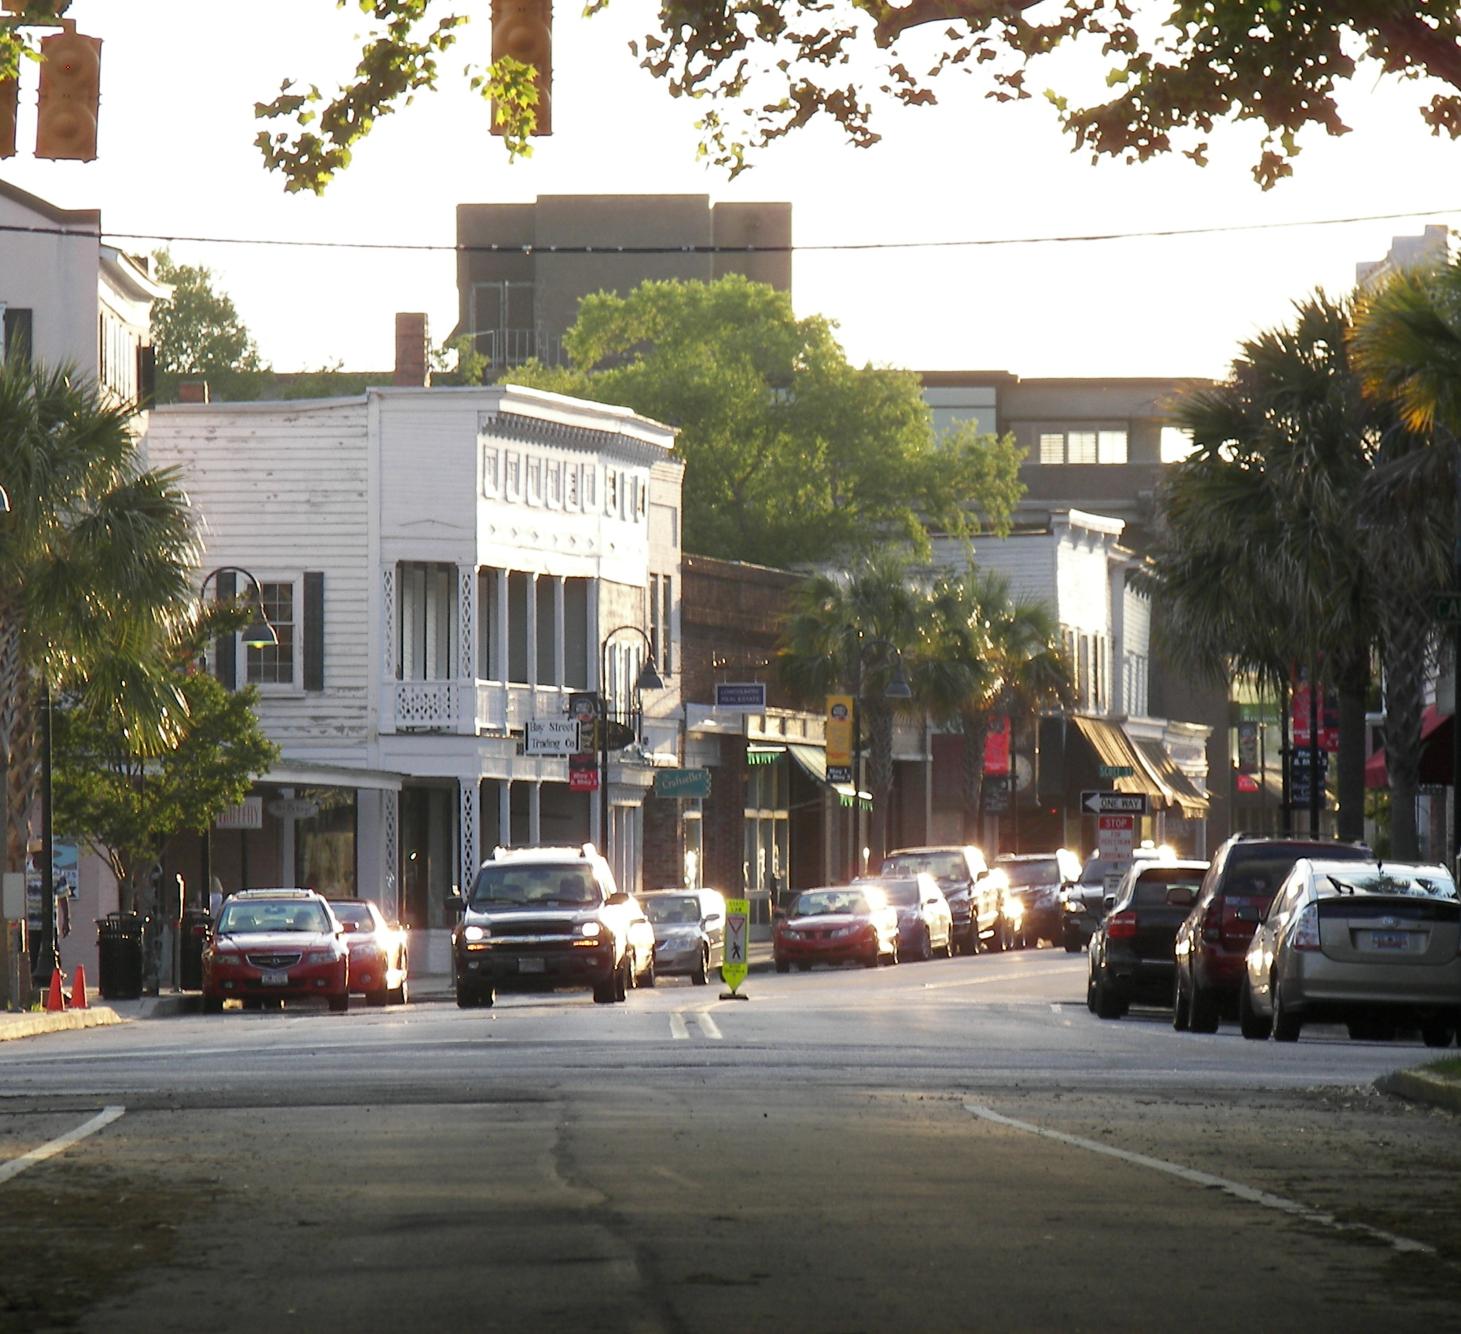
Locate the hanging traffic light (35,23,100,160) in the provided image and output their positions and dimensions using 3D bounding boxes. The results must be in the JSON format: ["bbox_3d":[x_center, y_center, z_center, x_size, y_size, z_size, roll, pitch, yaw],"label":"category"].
[{"bbox_3d":[-3.845,-3.330,70.000,0.360,0.790,0.380,3,-1,2],"label":"hanging traffic light"}]

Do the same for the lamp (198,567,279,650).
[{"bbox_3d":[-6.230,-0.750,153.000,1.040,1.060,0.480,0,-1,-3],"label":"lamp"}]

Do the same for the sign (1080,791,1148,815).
[{"bbox_3d":[5.245,1.861,165.000,0.914,0.310,0.030,0,-1,5],"label":"sign"}]

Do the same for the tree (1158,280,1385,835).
[{"bbox_3d":[6.409,-0.225,135.000,3.300,7.800,3.300,0,-1,0],"label":"tree"}]

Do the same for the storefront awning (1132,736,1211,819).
[{"bbox_3d":[9.948,2.507,274.000,1.150,1.850,5.200,0,-1,10],"label":"storefront awning"}]

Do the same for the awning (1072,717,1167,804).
[{"bbox_3d":[8.012,1.942,250.000,0.950,1.840,6.500,0,-1,10],"label":"awning"}]

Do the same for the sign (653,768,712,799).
[{"bbox_3d":[-0.806,1.962,203.000,0.990,0.540,0.070,0,-1,9],"label":"sign"}]

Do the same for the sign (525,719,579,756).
[{"bbox_3d":[-2.670,1.050,180.000,0.810,0.540,0.060,0,-1,8],"label":"sign"}]

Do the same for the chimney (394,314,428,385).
[{"bbox_3d":[-5.323,-5.207,202.000,0.490,1.470,0.490,0,-1,9],"label":"chimney"}]

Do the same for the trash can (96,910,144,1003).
[{"bbox_3d":[-7.330,3.480,145.000,0.580,1.060,0.580,0,-1,0],"label":"trash can"}]

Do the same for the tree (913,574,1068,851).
[{"bbox_3d":[4.963,1.681,230.000,2.900,7.100,2.900,0,-1,9],"label":"tree"}]

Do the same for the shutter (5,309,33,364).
[{"bbox_3d":[-9.771,-4.442,166.000,0.380,0.950,0.050,0,-1,0],"label":"shutter"}]

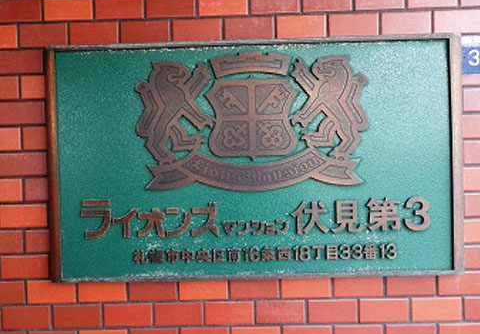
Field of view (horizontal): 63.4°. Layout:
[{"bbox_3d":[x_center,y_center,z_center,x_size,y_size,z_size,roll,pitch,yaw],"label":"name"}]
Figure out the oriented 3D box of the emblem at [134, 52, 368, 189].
[{"bbox_3d":[0.022,-0.085,0.732,0.438,0.259,0.012,-1,1,1],"label":"emblem"}]

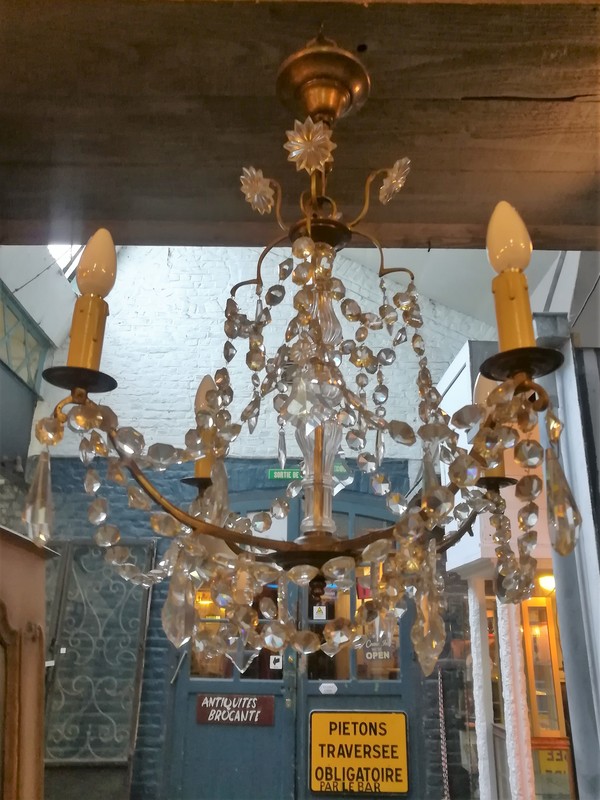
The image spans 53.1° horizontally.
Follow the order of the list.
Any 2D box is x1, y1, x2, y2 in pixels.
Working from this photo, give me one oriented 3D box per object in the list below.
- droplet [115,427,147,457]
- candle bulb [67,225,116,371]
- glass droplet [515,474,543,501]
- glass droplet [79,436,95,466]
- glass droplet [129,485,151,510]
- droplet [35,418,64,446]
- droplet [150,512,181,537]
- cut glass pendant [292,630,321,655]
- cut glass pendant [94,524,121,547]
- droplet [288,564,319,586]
[{"bbox_3d":[-0.132,0.033,0.467,0.023,0.022,0.011,7,-20,-15],"label":"droplet"},{"bbox_3d":[-0.186,-0.090,0.541,0.035,0.152,0.035,7,-21,-17],"label":"candle bulb"},{"bbox_3d":[0.179,0.069,0.471,0.021,0.022,0.011,-1,-20,6],"label":"glass droplet"},{"bbox_3d":[-0.183,0.043,0.517,0.011,0.022,0.021,0,-20,6],"label":"glass droplet"},{"bbox_3d":[-0.124,0.076,0.466,0.020,0.021,0.012,6,-20,-11],"label":"glass droplet"},{"bbox_3d":[-0.195,0.025,0.468,0.022,0.022,0.011,10,-21,-22],"label":"droplet"},{"bbox_3d":[-0.102,0.095,0.457,0.022,0.020,0.013,5,-20,-9],"label":"droplet"},{"bbox_3d":[0.004,0.191,0.472,0.022,0.022,0.011,1,-55,1],"label":"cut glass pendant"},{"bbox_3d":[-0.176,0.124,0.550,0.022,0.022,0.012,8,-21,-17],"label":"cut glass pendant"},{"bbox_3d":[0.003,0.124,0.424,0.022,0.021,0.011,1,-65,1],"label":"droplet"}]

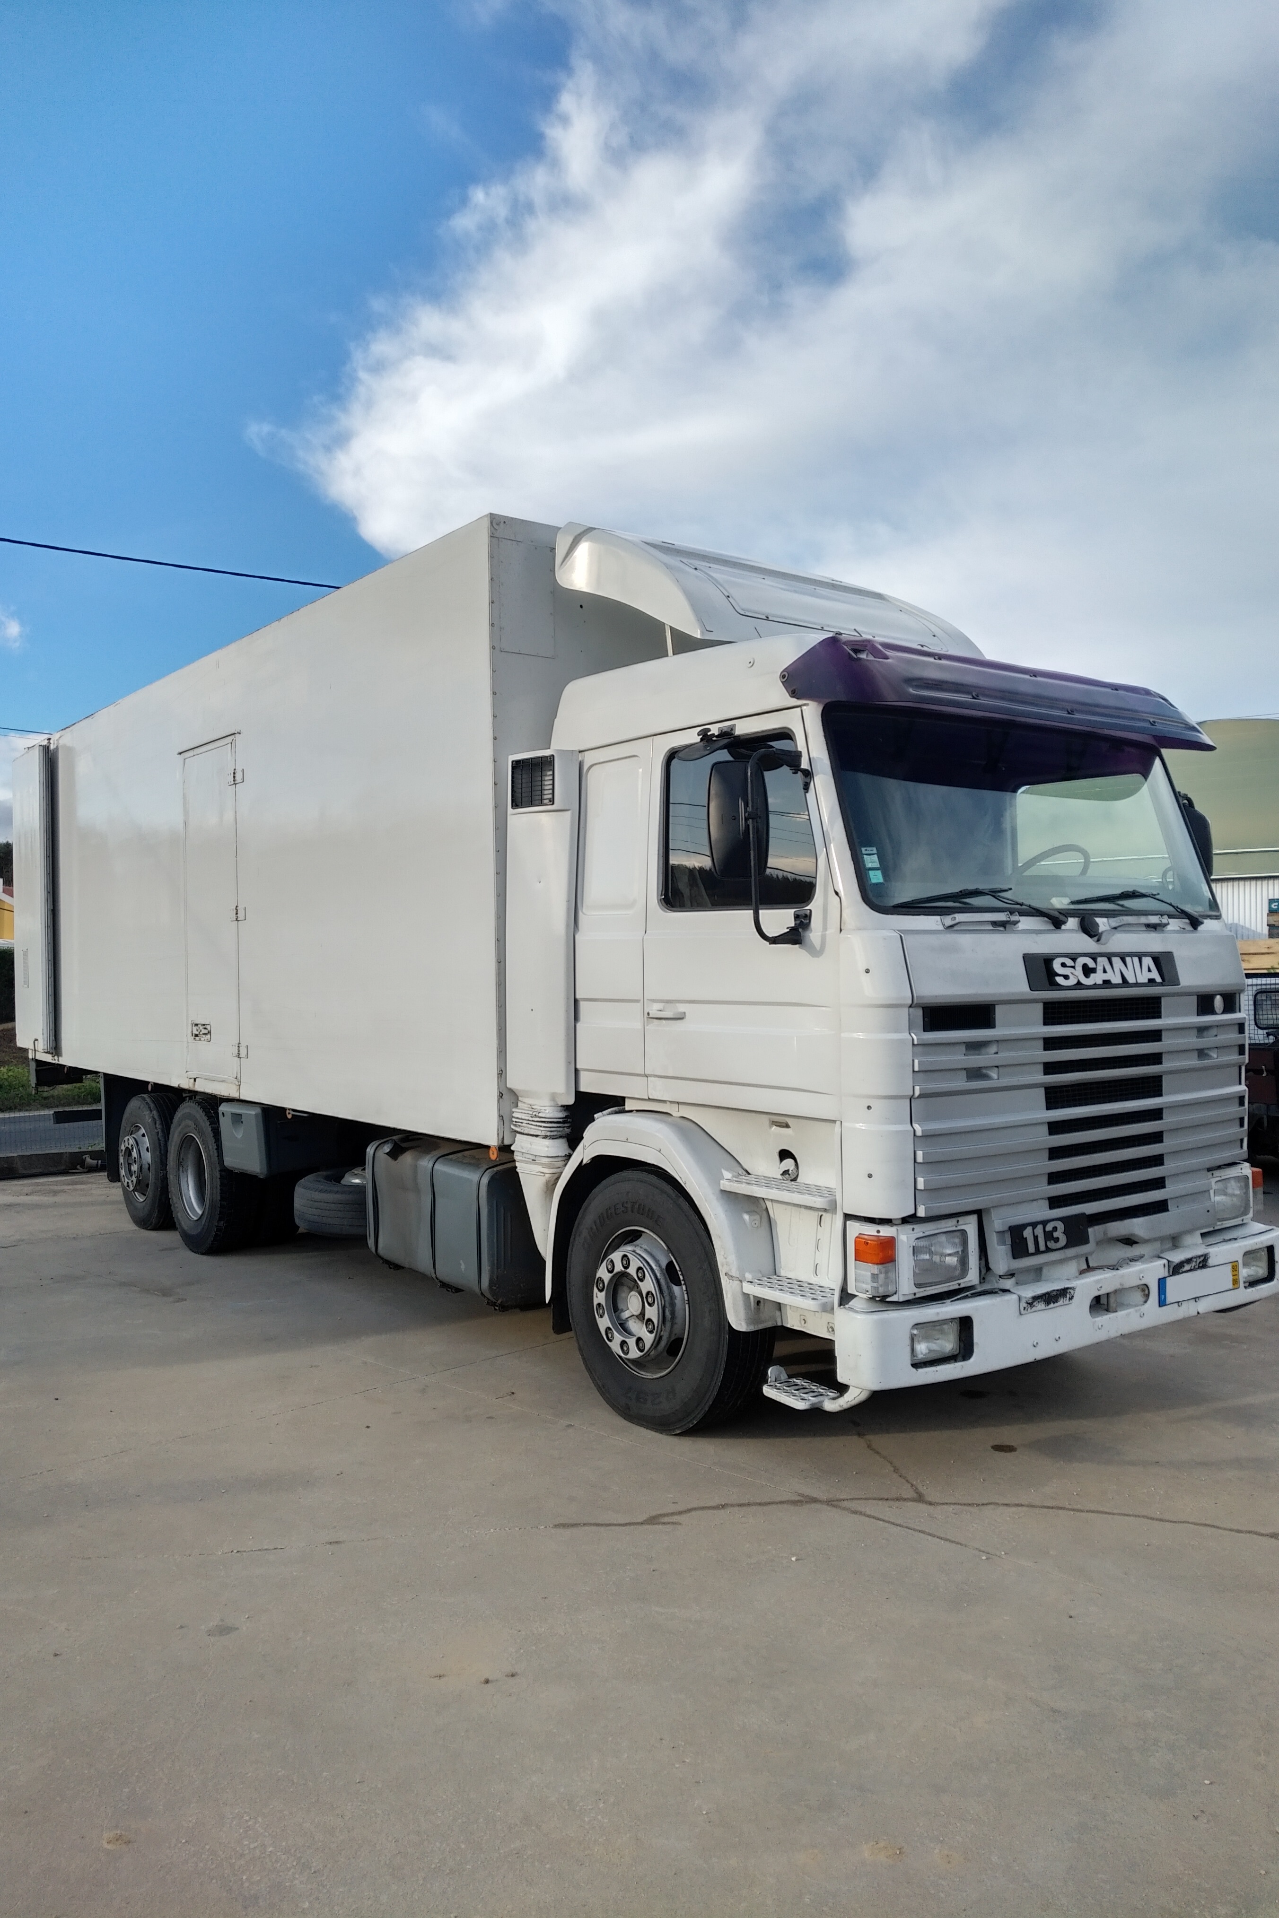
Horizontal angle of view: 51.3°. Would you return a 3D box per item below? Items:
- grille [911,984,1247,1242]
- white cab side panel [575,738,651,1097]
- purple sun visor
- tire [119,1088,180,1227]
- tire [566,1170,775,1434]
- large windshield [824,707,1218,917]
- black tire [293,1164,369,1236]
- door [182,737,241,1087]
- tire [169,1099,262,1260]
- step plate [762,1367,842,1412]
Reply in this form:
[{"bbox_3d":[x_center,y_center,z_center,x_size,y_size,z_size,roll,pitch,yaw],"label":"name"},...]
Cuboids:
[{"bbox_3d":[1.796,0.505,5.063,2.180,0.830,0.130,-1,0,-38],"label":"grille"},{"bbox_3d":[-0.092,-0.160,5.438,0.080,1.438,0.503,-1,0,-38],"label":"white cab side panel"},{"bbox_3d":[1.573,-1.037,5.326,2.440,0.320,0.420,-1,0,-38],"label":"purple sun visor"},{"bbox_3d":[-3.728,1.566,10.349,0.290,1.040,1.040,-1,0,-38],"label":"tire"},{"bbox_3d":[0.110,1.389,5.469,0.290,1.030,1.030,-1,0,-38],"label":"tire"},{"bbox_3d":[1.635,-0.553,5.254,2.280,0.820,0.160,-1,-17,-38],"label":"large windshield"},{"bbox_3d":[-1.764,1.630,8.847,1.030,0.280,1.030,-1,0,-38],"label":"black tire"},{"bbox_3d":[-2.813,-0.293,8.825,0.060,2.270,0.960,-1,0,-38],"label":"door"},{"bbox_3d":[-2.972,1.513,9.316,0.290,1.040,1.040,-1,0,-38],"label":"tire"},{"bbox_3d":[0.583,1.529,4.732,0.180,0.090,0.230,-1,0,-38],"label":"step plate"}]

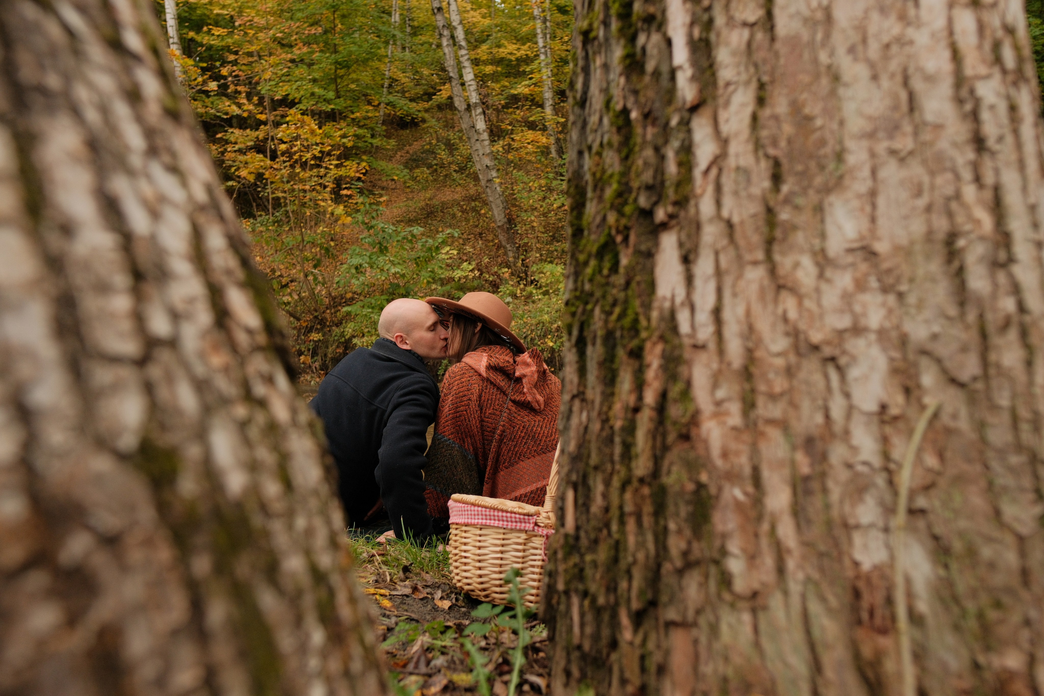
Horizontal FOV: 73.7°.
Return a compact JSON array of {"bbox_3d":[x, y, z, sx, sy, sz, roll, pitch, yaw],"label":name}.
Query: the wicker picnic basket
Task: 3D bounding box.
[{"bbox_3d":[0.070,0.410,1.810,0.470,0.410,0.300,0,1,12],"label":"wicker picnic basket"}]

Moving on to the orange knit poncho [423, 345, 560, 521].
[{"bbox_3d":[-0.060,0.300,2.360,0.520,0.610,0.400,0,1,-12],"label":"orange knit poncho"}]

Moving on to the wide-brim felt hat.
[{"bbox_3d":[-0.136,-0.117,2.350,0.380,0.125,0.360,27,-4,2],"label":"wide-brim felt hat"}]

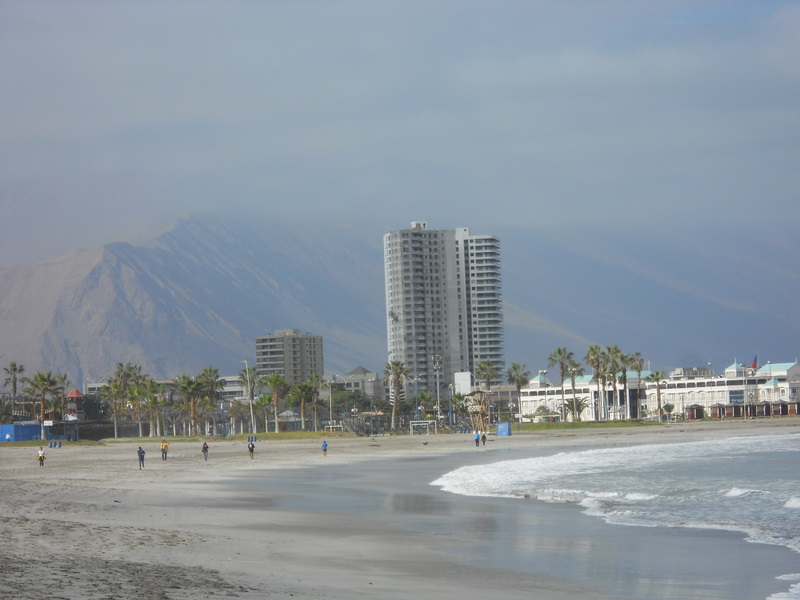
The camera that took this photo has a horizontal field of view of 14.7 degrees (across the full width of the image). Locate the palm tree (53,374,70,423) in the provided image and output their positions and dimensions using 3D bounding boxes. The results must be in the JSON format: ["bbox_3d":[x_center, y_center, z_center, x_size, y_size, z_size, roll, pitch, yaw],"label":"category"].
[{"bbox_3d":[-65.535,19.811,600.000,3.391,11.334,3.391,-2,-2,0],"label":"palm tree"}]

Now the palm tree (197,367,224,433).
[{"bbox_3d":[-34.788,18.498,570.000,4.970,12.516,4.970,-2,-2,0],"label":"palm tree"}]

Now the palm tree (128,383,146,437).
[{"bbox_3d":[-38.144,16.021,450.000,2.616,8.065,2.616,-2,-2,0],"label":"palm tree"}]

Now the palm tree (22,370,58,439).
[{"bbox_3d":[-49.918,14.580,430.000,4.999,9.581,4.999,-2,-2,0],"label":"palm tree"}]

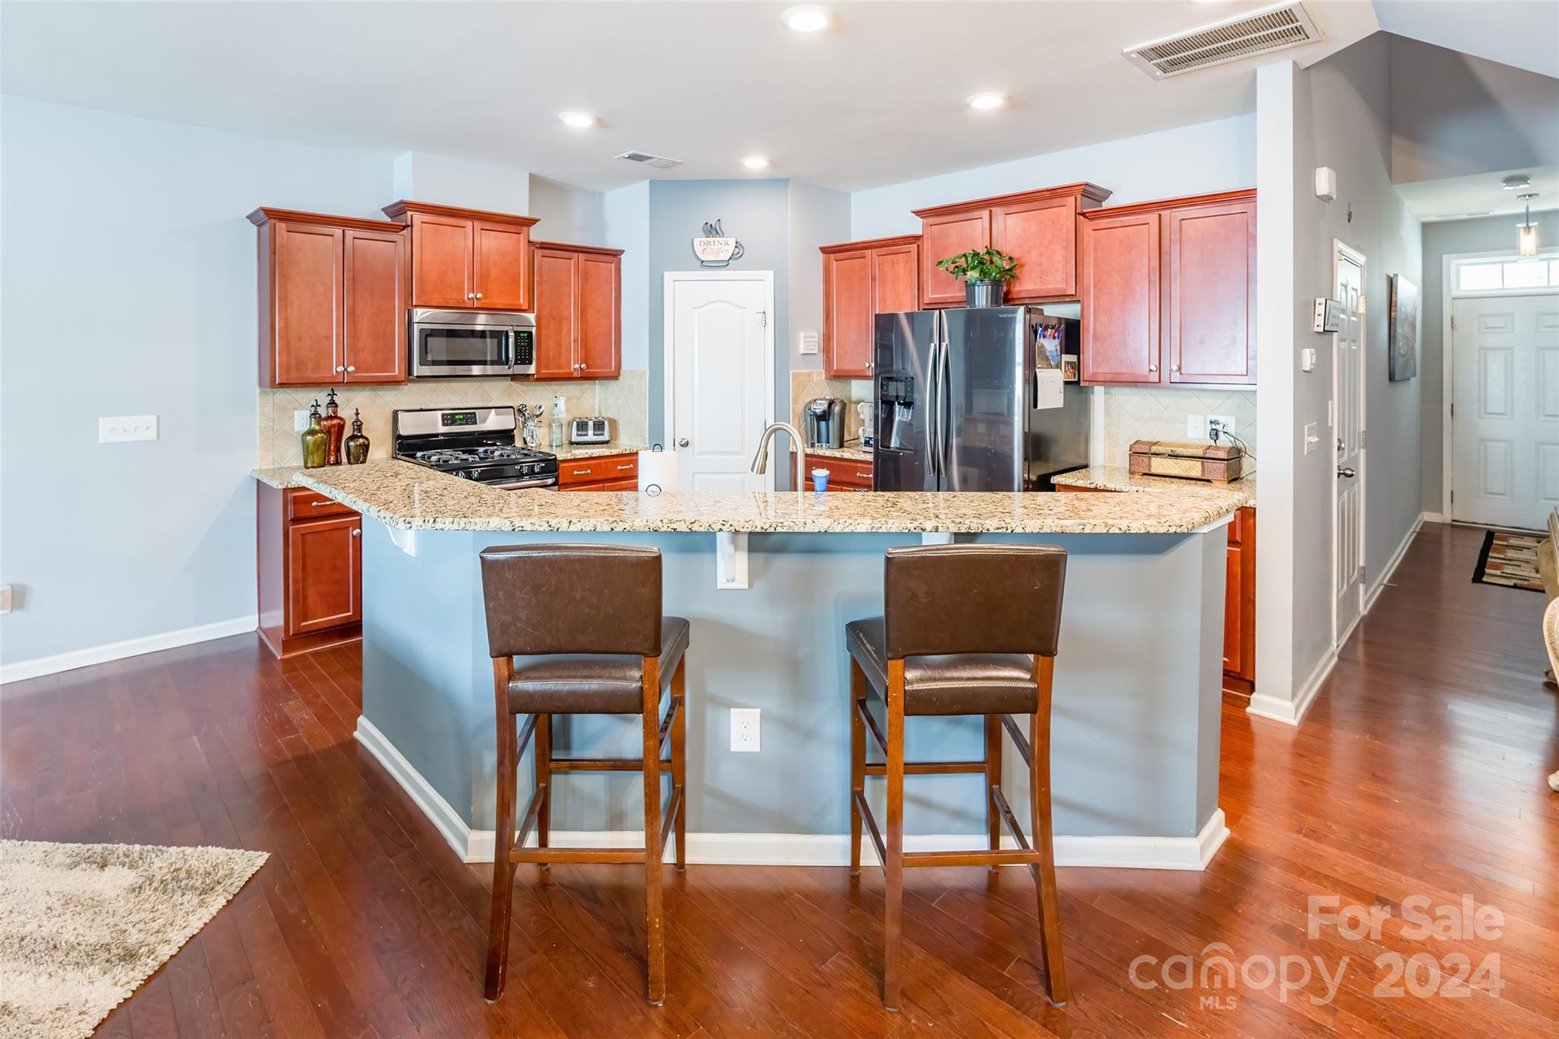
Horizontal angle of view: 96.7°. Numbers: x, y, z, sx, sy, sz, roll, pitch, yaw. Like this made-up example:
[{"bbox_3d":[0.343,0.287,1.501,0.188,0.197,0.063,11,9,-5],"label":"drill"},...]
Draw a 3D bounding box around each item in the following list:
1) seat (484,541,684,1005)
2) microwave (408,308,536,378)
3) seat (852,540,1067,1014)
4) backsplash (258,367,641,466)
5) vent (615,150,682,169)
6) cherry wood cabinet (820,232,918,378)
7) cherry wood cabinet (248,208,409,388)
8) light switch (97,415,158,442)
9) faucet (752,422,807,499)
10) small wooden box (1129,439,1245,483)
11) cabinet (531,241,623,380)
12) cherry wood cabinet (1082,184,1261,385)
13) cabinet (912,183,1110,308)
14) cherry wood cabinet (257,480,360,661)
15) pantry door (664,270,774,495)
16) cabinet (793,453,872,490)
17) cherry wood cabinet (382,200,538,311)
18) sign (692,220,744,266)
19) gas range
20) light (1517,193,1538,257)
[{"bbox_3d":[-0.484,0.573,1.845,0.445,1.080,0.475,0,7,-2],"label":"seat"},{"bbox_3d":[-2.039,-1.147,4.537,0.765,0.420,0.410,-6,9,-43],"label":"microwave"},{"bbox_3d":[0.443,0.573,1.840,0.445,1.085,0.475,0,7,-4],"label":"seat"},{"bbox_3d":[-1.954,-0.655,4.430,2.127,0.458,0.682,-6,9,-43],"label":"backsplash"},{"bbox_3d":[-0.813,-2.235,4.302,0.360,0.025,0.205,-6,10,-43],"label":"vent"},{"bbox_3d":[0.730,-1.476,4.937,0.370,0.946,0.892,-6,9,-42],"label":"cherry wood cabinet"},{"bbox_3d":[-2.596,-1.257,4.037,0.730,0.960,0.380,-6,9,-43],"label":"cherry wood cabinet"},{"bbox_3d":[-3.284,-0.454,3.500,0.217,0.123,0.012,-6,9,-41],"label":"light switch"},{"bbox_3d":[-0.002,-0.150,2.420,0.245,0.390,0.075,6,9,40],"label":"faucet"},{"bbox_3d":[2.023,-0.300,3.490,0.425,0.165,0.200,6,9,39],"label":"small wooden box"},{"bbox_3d":[-1.463,-1.458,4.871,0.660,0.940,0.350,-6,9,-41],"label":"cabinet"},{"bbox_3d":[2.021,-1.136,3.548,0.380,0.936,0.845,-6,9,-42],"label":"cherry wood cabinet"},{"bbox_3d":[1.390,-1.609,4.223,0.380,0.625,1.127,-6,9,-42],"label":"cabinet"},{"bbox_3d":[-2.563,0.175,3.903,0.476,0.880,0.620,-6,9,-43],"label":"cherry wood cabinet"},{"bbox_3d":[-0.418,-0.671,4.800,0.770,2.100,0.090,0,7,-2],"label":"pantry door"},{"bbox_3d":[0.668,-0.046,4.820,0.620,0.880,0.990,-6,9,-42],"label":"cabinet"},{"bbox_3d":[-2.057,-1.677,4.541,0.845,0.633,0.380,-6,9,-43],"label":"cherry wood cabinet"},{"bbox_3d":[-0.421,-1.906,4.790,0.365,0.335,0.030,0,7,-1],"label":"sign"},{"bbox_3d":[-1.861,-0.084,4.278,0.760,1.180,0.690,-6,9,-41],"label":"gas range"},{"bbox_3d":[5.792,-2.258,5.360,0.120,0.510,0.120,-6,10,-43],"label":"light"}]

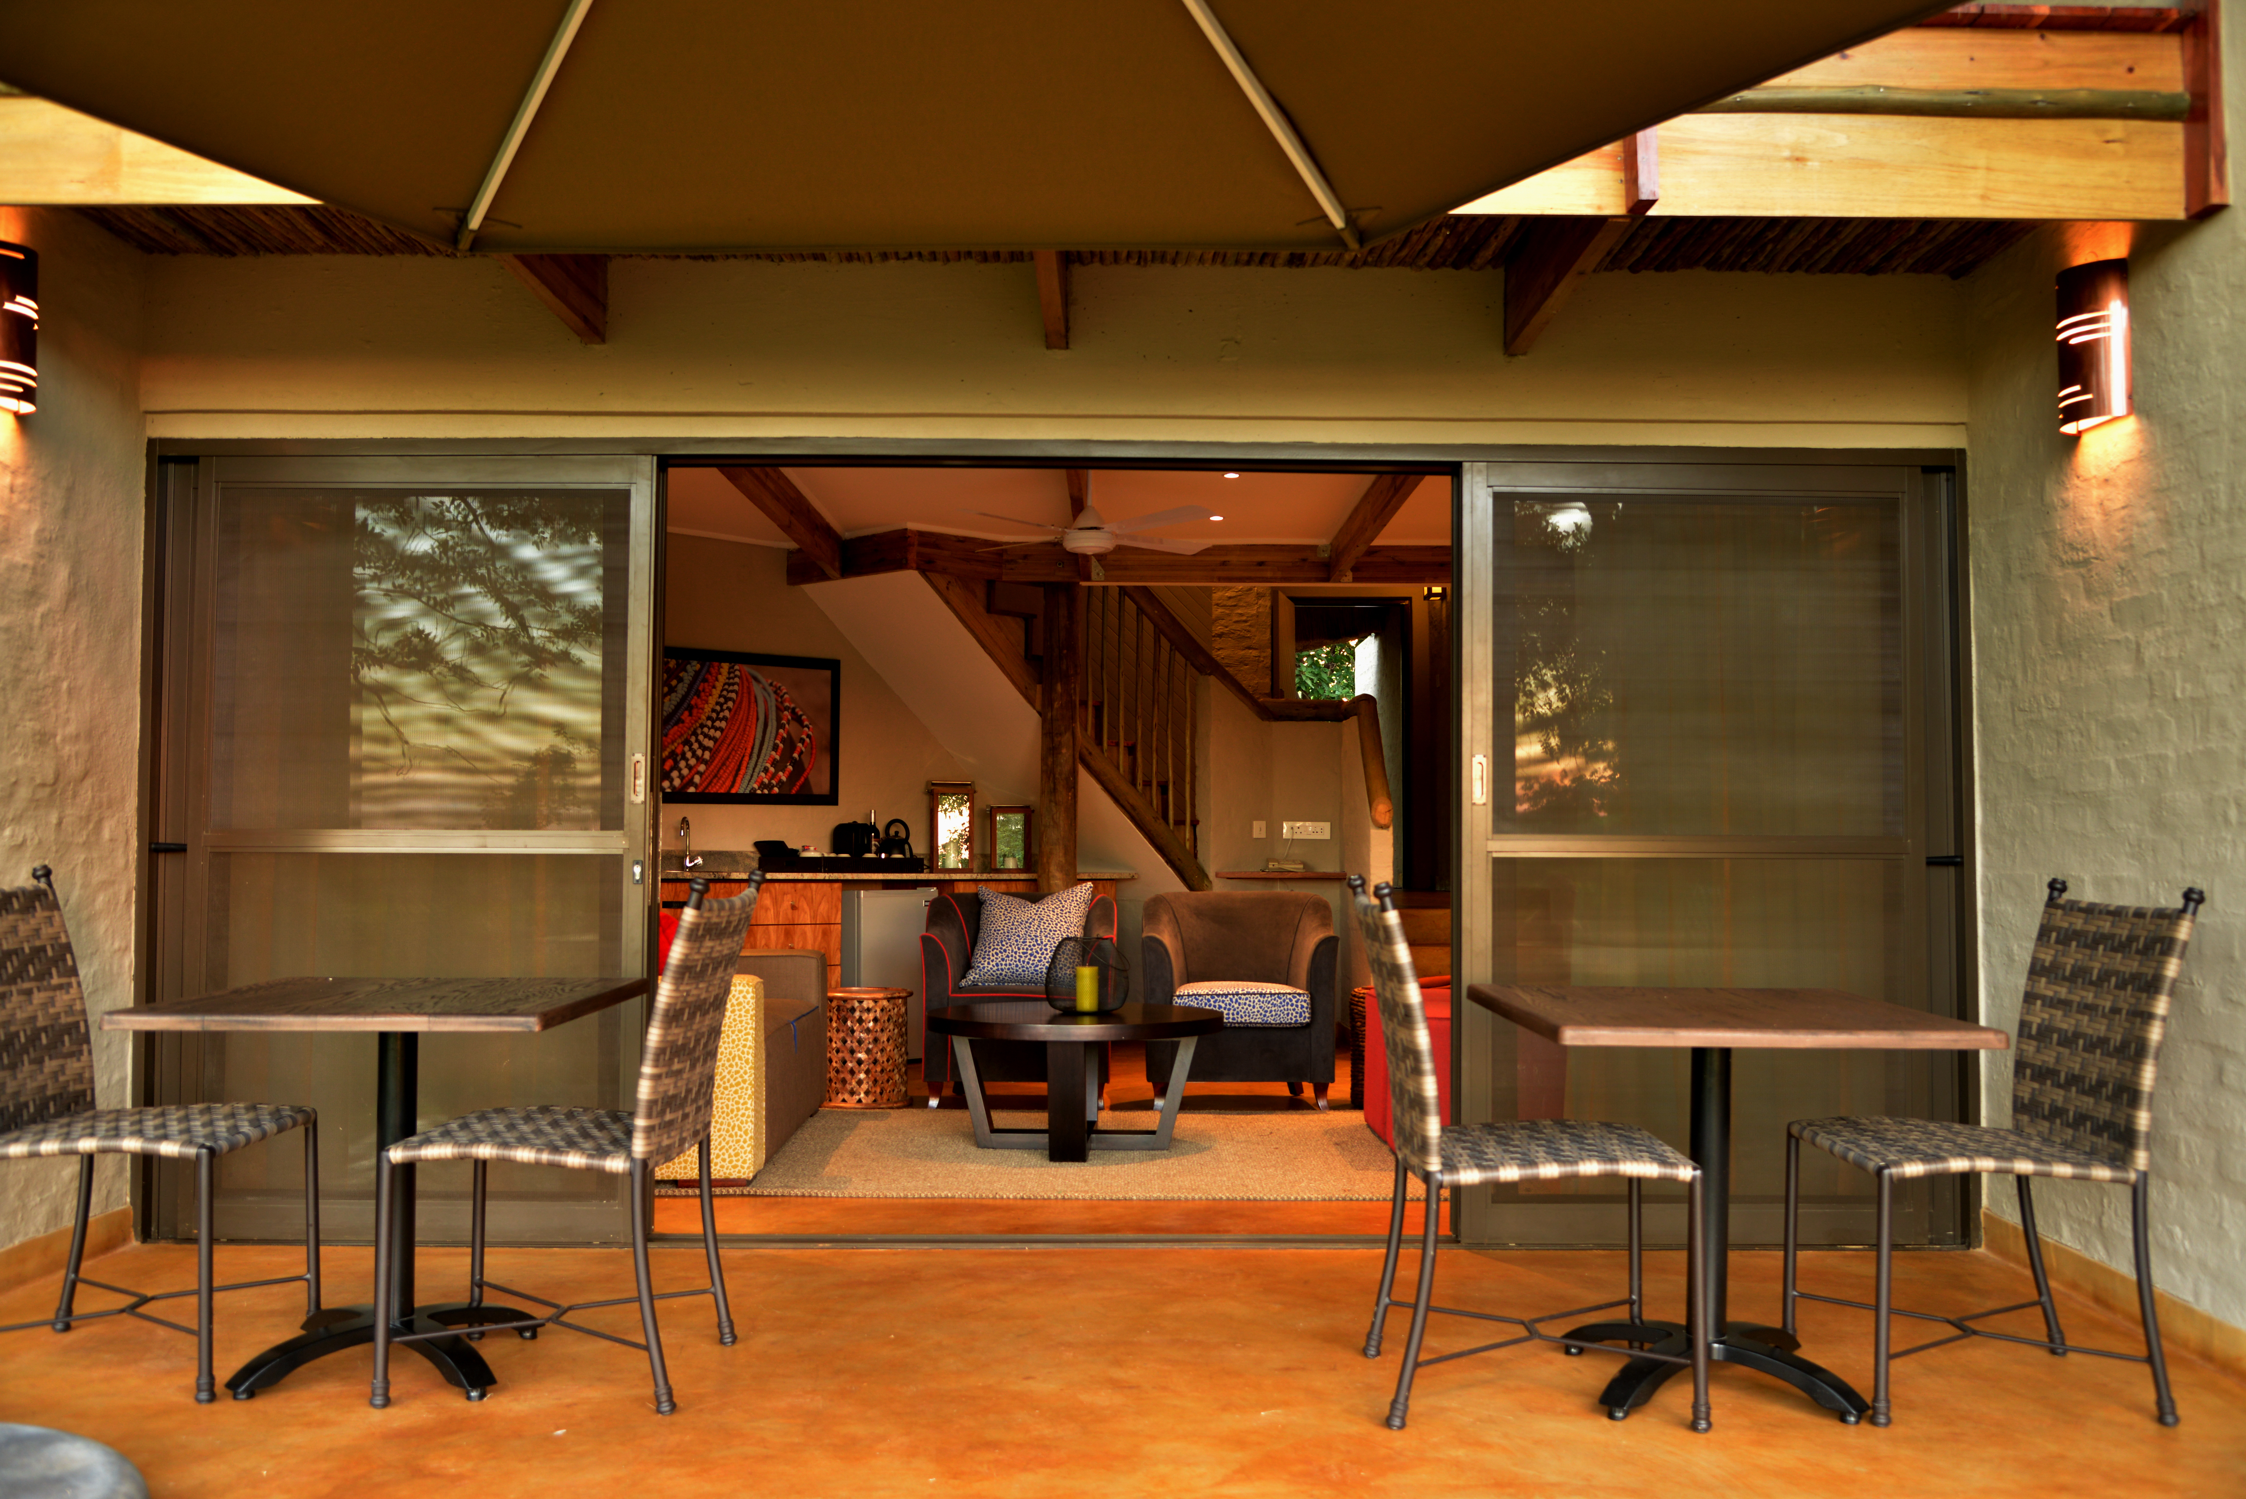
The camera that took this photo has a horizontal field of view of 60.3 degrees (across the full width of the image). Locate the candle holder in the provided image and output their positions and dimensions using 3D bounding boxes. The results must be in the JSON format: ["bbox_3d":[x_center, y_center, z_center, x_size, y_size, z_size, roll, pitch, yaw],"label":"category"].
[{"bbox_3d":[-0.124,0.792,6.792,0.285,0.270,0.285,0,-3,0],"label":"candle holder"}]

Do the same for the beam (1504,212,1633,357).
[{"bbox_3d":[1.041,-1.190,4.593,0.052,0.235,1.100,0,-3,0],"label":"beam"}]

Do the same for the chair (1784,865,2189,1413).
[{"bbox_3d":[1.714,0.766,3.873,0.620,1.000,0.530,0,-2,0],"label":"chair"}]

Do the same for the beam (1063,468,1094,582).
[{"bbox_3d":[-0.168,-1.005,7.342,0.056,0.190,3.800,0,-3,0],"label":"beam"}]

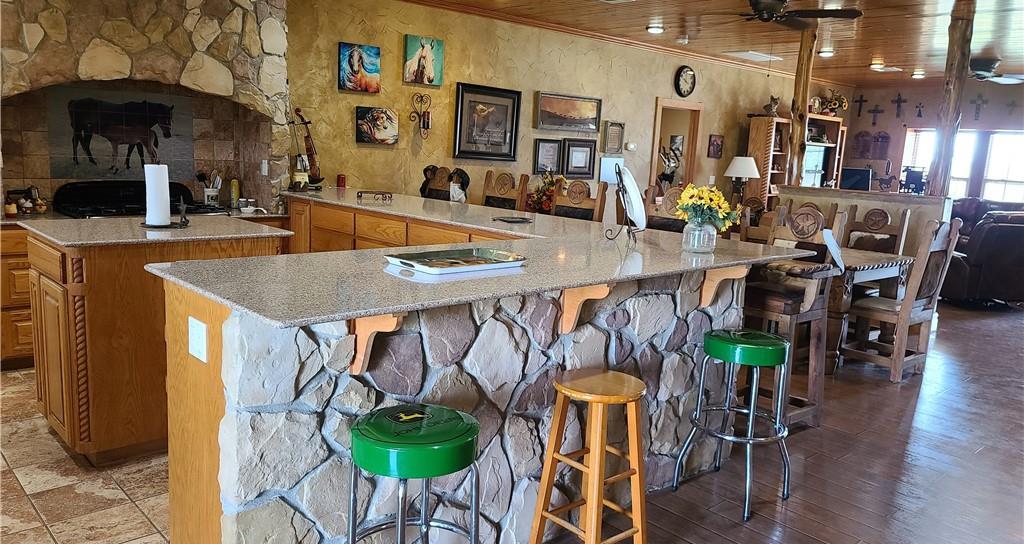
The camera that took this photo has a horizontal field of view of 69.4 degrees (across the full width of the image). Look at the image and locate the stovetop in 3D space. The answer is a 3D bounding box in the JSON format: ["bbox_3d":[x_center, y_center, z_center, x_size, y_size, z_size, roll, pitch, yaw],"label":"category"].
[{"bbox_3d":[-2.525,-0.499,5.060,0.910,0.270,0.620,-6,14,-43],"label":"stovetop"}]

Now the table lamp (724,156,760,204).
[{"bbox_3d":[3.049,-1.138,9.818,0.470,0.780,0.470,-6,14,-43],"label":"table lamp"}]

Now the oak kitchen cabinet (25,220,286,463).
[{"bbox_3d":[-1.771,0.285,3.751,1.017,1.003,0.883,-6,13,-43],"label":"oak kitchen cabinet"}]

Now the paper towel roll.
[{"bbox_3d":[-1.756,-0.379,3.660,0.125,0.300,0.125,-6,14,-43],"label":"paper towel roll"}]

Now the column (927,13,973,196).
[{"bbox_3d":[3.743,-1.393,6.326,0.190,1.490,0.190,-6,14,-43],"label":"column"}]

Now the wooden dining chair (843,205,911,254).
[{"bbox_3d":[2.993,0.020,6.352,0.600,1.140,0.500,-6,14,-43],"label":"wooden dining chair"}]

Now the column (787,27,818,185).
[{"bbox_3d":[3.010,-1.663,7.670,0.210,1.530,0.210,-6,13,-43],"label":"column"}]

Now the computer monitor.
[{"bbox_3d":[5.873,-1.560,12.606,0.100,0.400,0.540,-6,13,-43],"label":"computer monitor"}]

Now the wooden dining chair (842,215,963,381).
[{"bbox_3d":[2.781,0.166,5.319,0.500,1.145,0.540,-6,13,-43],"label":"wooden dining chair"}]

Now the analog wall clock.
[{"bbox_3d":[2.226,-2.446,9.472,0.385,0.385,0.055,-6,13,-43],"label":"analog wall clock"}]

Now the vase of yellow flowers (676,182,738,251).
[{"bbox_3d":[0.928,-0.260,3.530,0.290,0.330,0.280,-6,13,-43],"label":"vase of yellow flowers"}]

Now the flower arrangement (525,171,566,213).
[{"bbox_3d":[0.362,-0.871,8.000,0.440,0.450,0.380,-6,13,-43],"label":"flower arrangement"}]

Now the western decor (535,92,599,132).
[{"bbox_3d":[0.697,-1.942,9.052,1.060,0.422,0.067,-5,12,-41],"label":"western decor"}]

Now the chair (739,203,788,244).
[{"bbox_3d":[1.936,0.129,5.285,0.530,1.140,0.480,-6,13,-43],"label":"chair"}]

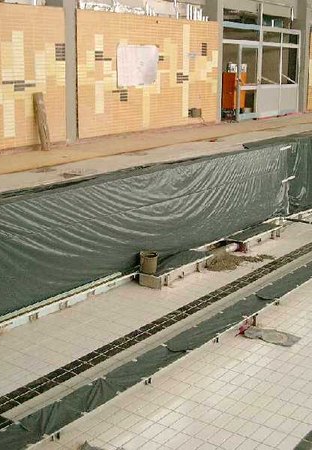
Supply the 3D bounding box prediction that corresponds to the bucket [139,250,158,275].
[{"bbox_3d":[-0.094,0.526,9.010,0.265,0.268,0.265,0,14,0],"label":"bucket"}]

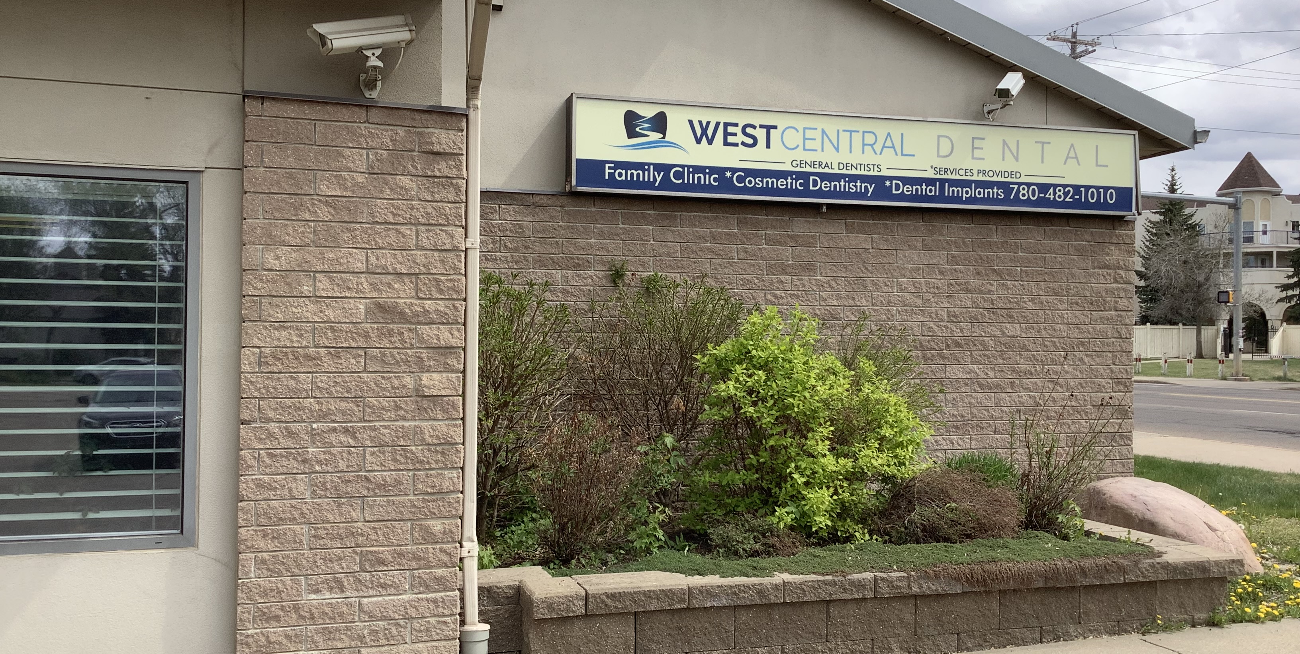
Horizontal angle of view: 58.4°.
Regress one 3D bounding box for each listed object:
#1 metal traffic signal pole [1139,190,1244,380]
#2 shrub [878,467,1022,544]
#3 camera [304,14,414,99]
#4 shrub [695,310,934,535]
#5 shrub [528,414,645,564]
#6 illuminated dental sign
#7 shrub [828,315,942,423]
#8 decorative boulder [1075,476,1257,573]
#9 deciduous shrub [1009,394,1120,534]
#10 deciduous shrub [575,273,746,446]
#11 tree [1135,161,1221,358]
[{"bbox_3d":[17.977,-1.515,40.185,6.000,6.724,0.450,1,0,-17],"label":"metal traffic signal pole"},{"bbox_3d":[1.648,0.940,6.373,0.845,0.352,0.650,1,0,-17],"label":"shrub"},{"bbox_3d":[-1.141,-1.065,4.580,0.385,0.310,0.200,1,0,-37],"label":"camera"},{"bbox_3d":[0.933,0.510,6.606,1.371,1.243,1.250,1,0,0],"label":"shrub"},{"bbox_3d":[-0.297,0.764,5.572,0.558,0.697,0.580,1,0,0],"label":"shrub"},{"bbox_3d":[1.511,-1.125,7.969,4.230,0.615,0.230,1,0,-17],"label":"illuminated dental sign"},{"bbox_3d":[1.408,0.520,7.326,0.967,1.201,0.900,1,0,-17],"label":"shrub"},{"bbox_3d":[3.282,1.229,7.444,0.920,0.500,1.180,1,0,-17],"label":"decorative boulder"},{"bbox_3d":[2.333,0.750,6.509,0.691,0.768,0.620,1,0,-17],"label":"deciduous shrub"},{"bbox_3d":[0.071,0.391,7.045,1.089,1.428,0.950,1,0,-17],"label":"deciduous shrub"},{"bbox_3d":[29.738,-3.771,66.000,4.491,10.824,4.491,1,0,-17],"label":"tree"}]

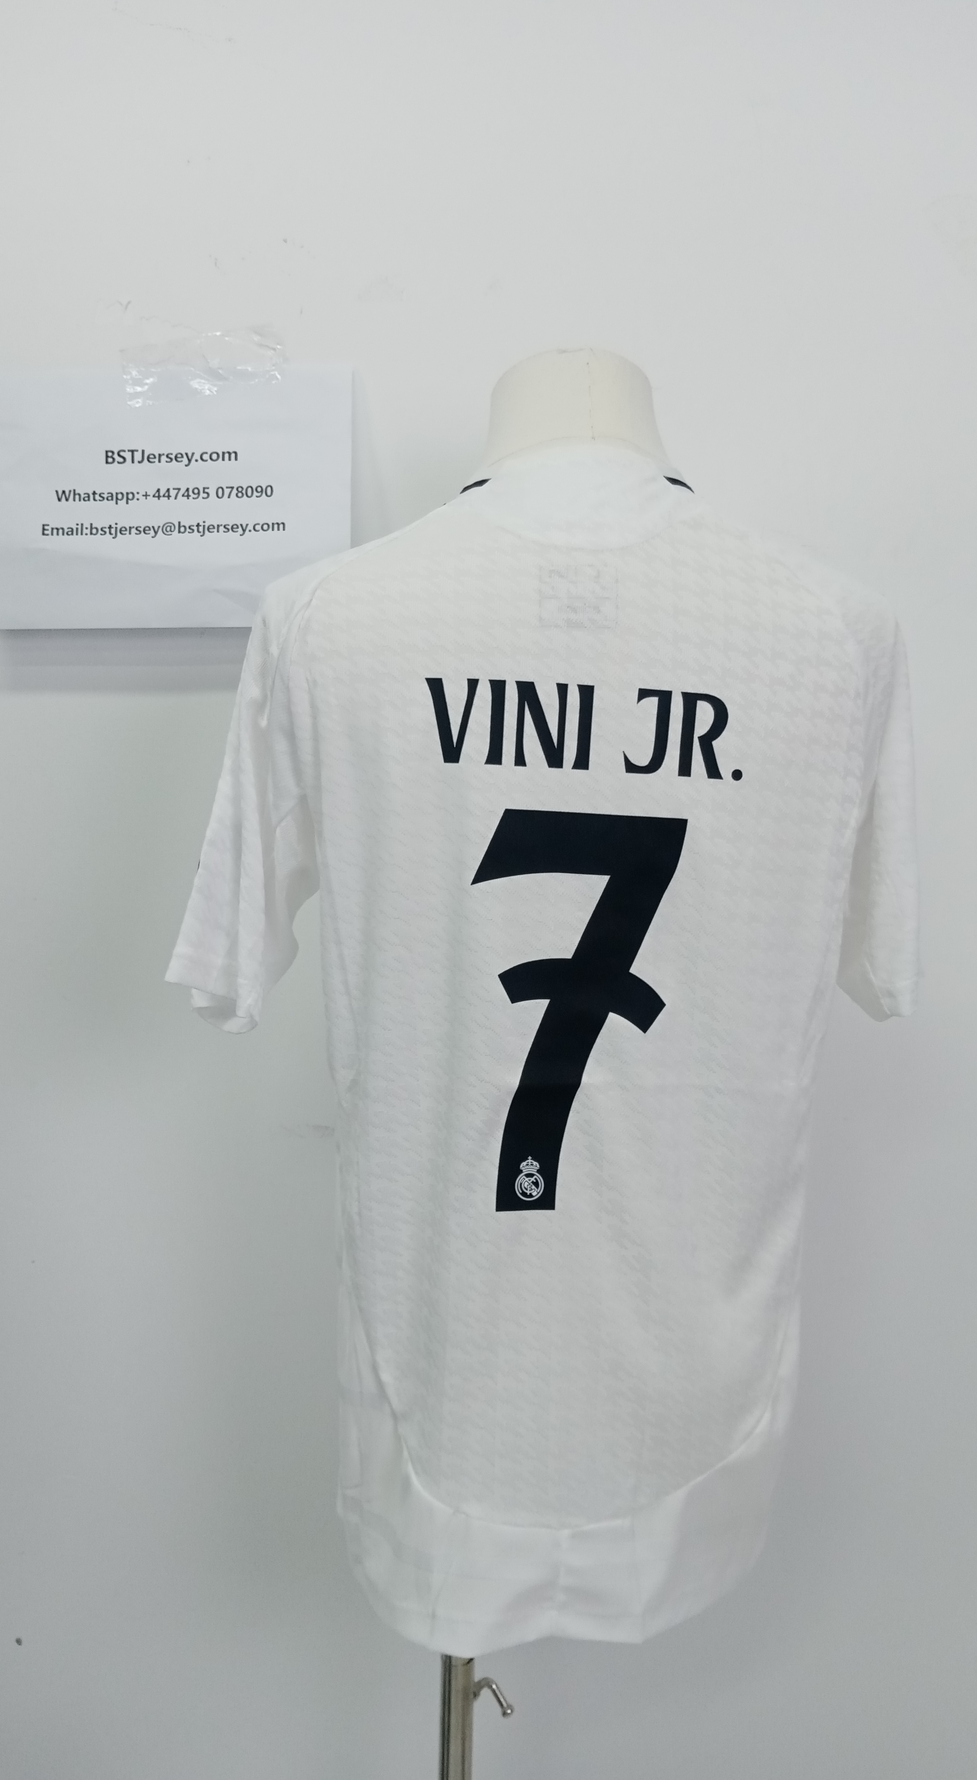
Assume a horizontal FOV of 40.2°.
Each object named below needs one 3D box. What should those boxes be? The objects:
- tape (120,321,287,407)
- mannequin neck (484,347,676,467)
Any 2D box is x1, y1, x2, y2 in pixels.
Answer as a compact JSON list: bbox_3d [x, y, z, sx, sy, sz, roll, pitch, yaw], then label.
[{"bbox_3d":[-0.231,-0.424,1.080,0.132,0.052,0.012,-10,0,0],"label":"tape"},{"bbox_3d":[0.060,-0.322,0.930,0.130,0.088,0.125,2,0,-10],"label":"mannequin neck"}]

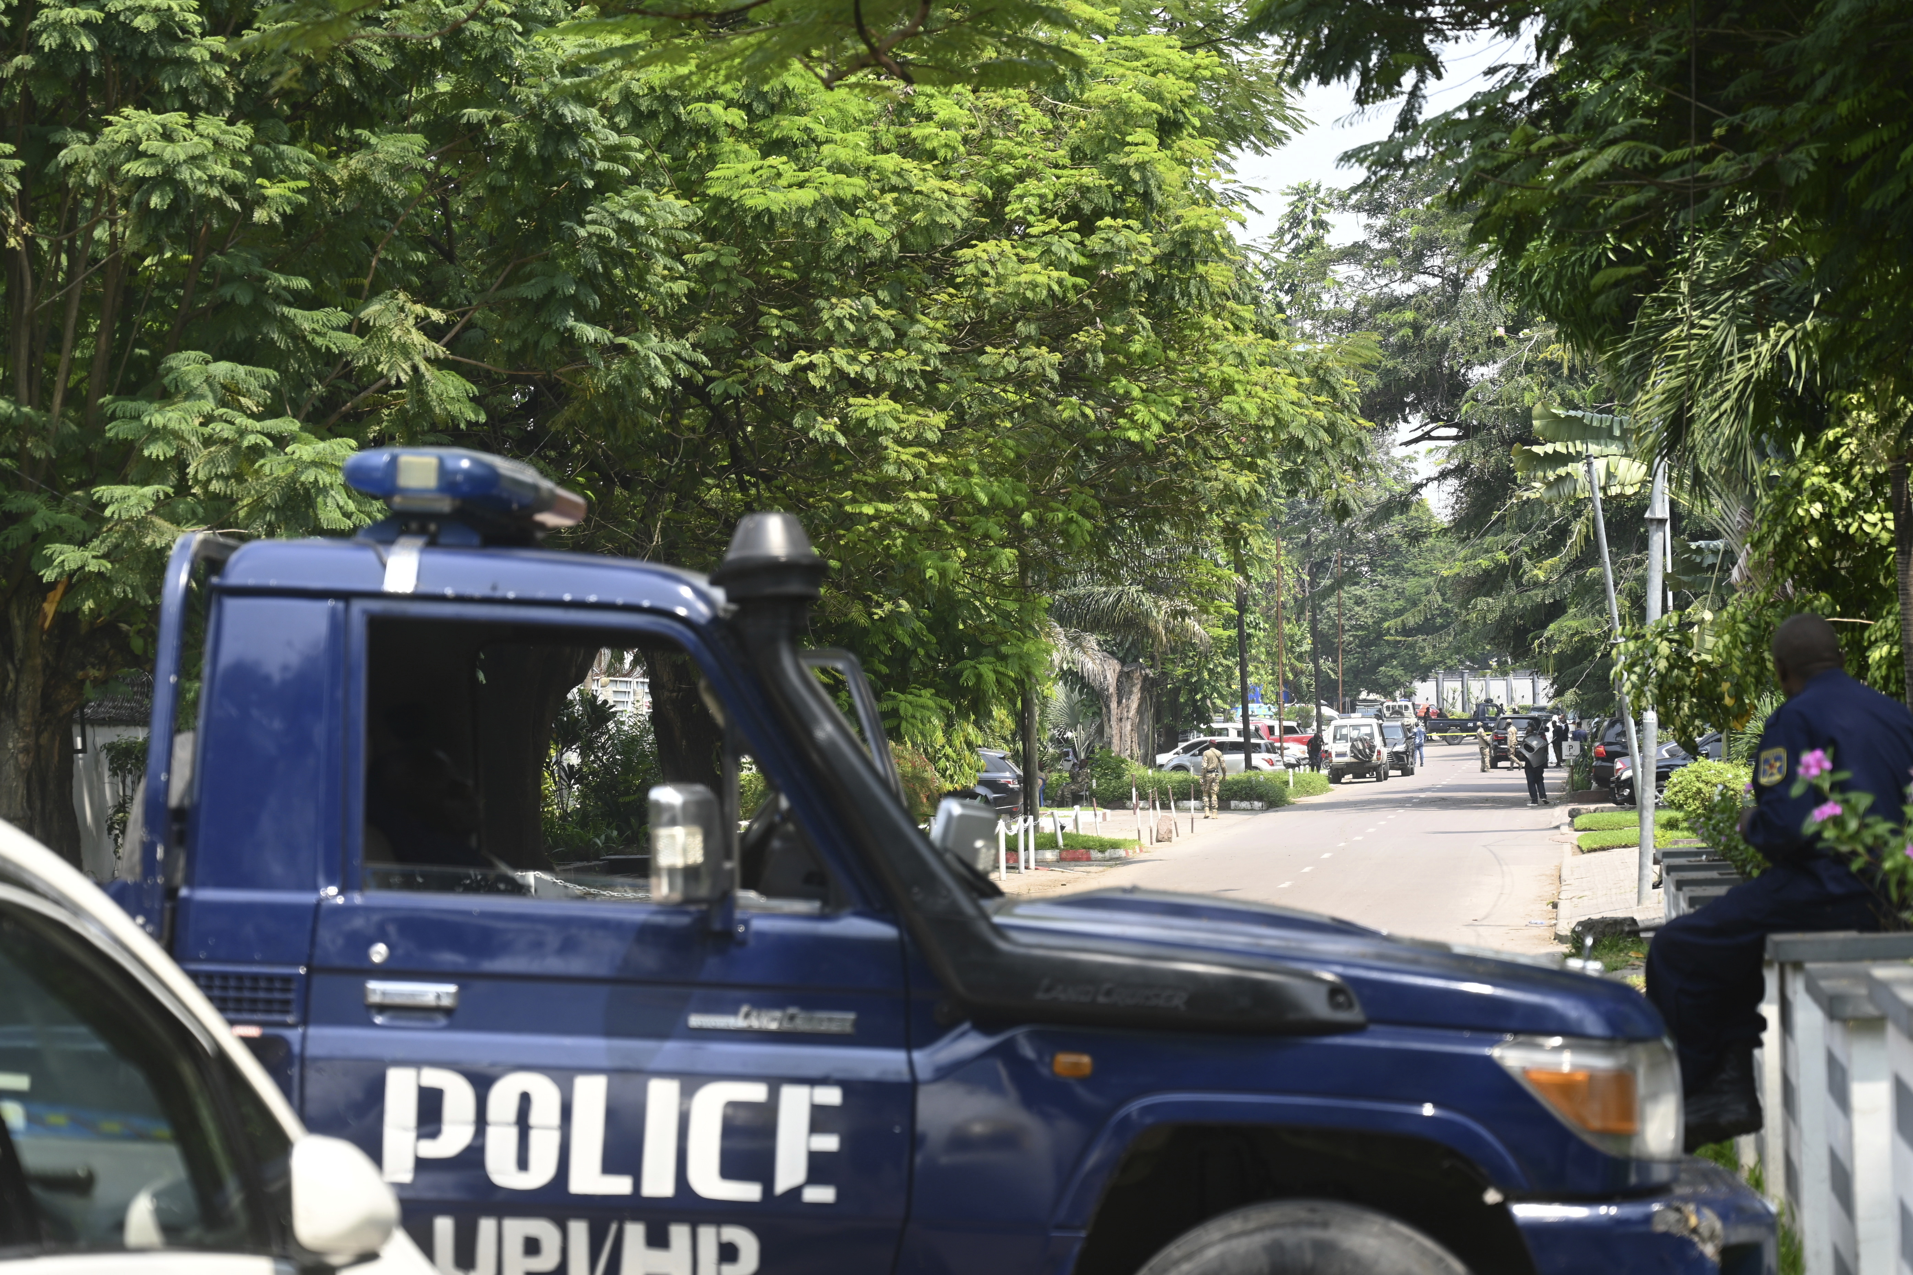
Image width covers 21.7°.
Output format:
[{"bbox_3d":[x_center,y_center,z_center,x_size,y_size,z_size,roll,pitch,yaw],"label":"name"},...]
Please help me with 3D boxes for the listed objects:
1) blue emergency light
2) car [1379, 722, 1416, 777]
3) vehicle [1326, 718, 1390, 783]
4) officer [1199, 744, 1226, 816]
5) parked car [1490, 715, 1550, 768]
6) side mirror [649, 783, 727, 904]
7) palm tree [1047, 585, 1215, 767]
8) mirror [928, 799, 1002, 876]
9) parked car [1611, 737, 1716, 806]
[{"bbox_3d":[-0.940,-0.242,9.800,0.300,0.165,1.200,2,-2,4],"label":"blue emergency light"},{"bbox_3d":[15.028,3.864,174.478,1.960,1.900,4.950,-1,-1,7],"label":"car"},{"bbox_3d":[12.927,3.599,160.479,1.770,2.050,4.950,-1,-1,7],"label":"vehicle"},{"bbox_3d":[5.625,3.116,110.015,0.580,1.770,0.420,-1,-1,0],"label":"officer"},{"bbox_3d":[20.272,3.743,179.448,1.960,1.880,4.900,-1,-1,7],"label":"parked car"},{"bbox_3d":[-0.474,0.364,8.800,0.090,0.210,0.160,2,-2,22],"label":"side mirror"},{"bbox_3d":[4.602,1.425,135.050,4.800,5.800,4.800,-1,-1,0],"label":"palm tree"},{"bbox_3d":[0.021,0.454,10.900,0.090,0.210,0.160,1,-3,42],"label":"mirror"},{"bbox_3d":[16.022,2.683,104.240,4.500,1.580,1.800,-1,-1,-6],"label":"parked car"}]

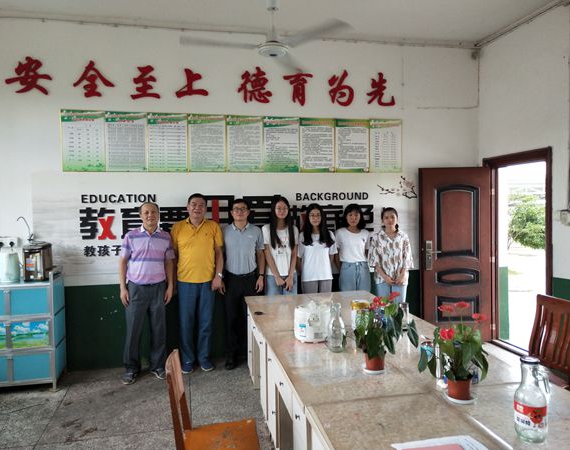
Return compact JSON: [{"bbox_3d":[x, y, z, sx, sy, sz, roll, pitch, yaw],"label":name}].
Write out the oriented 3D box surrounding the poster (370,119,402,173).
[{"bbox_3d":[1.149,-0.888,4.905,0.396,0.600,0.012,-1,2,-13],"label":"poster"}]

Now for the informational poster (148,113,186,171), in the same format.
[{"bbox_3d":[-1.190,-0.834,4.386,0.391,0.600,0.012,-1,2,-13],"label":"informational poster"}]

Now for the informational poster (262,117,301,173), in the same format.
[{"bbox_3d":[-0.030,-0.863,4.646,0.400,0.599,0.020,-1,2,-12],"label":"informational poster"}]

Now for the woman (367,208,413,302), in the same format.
[{"bbox_3d":[1.117,0.580,4.606,0.440,1.540,0.260,-1,2,2],"label":"woman"}]

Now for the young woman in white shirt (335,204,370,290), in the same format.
[{"bbox_3d":[0.742,0.592,4.627,0.436,1.620,0.280,-1,2,-4],"label":"young woman in white shirt"}]

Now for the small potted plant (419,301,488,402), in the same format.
[{"bbox_3d":[0.673,0.499,1.740,0.264,0.388,0.243,0,2,22],"label":"small potted plant"}]

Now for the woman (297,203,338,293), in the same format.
[{"bbox_3d":[0.348,0.593,4.553,0.435,1.636,0.280,-1,2,-4],"label":"woman"}]

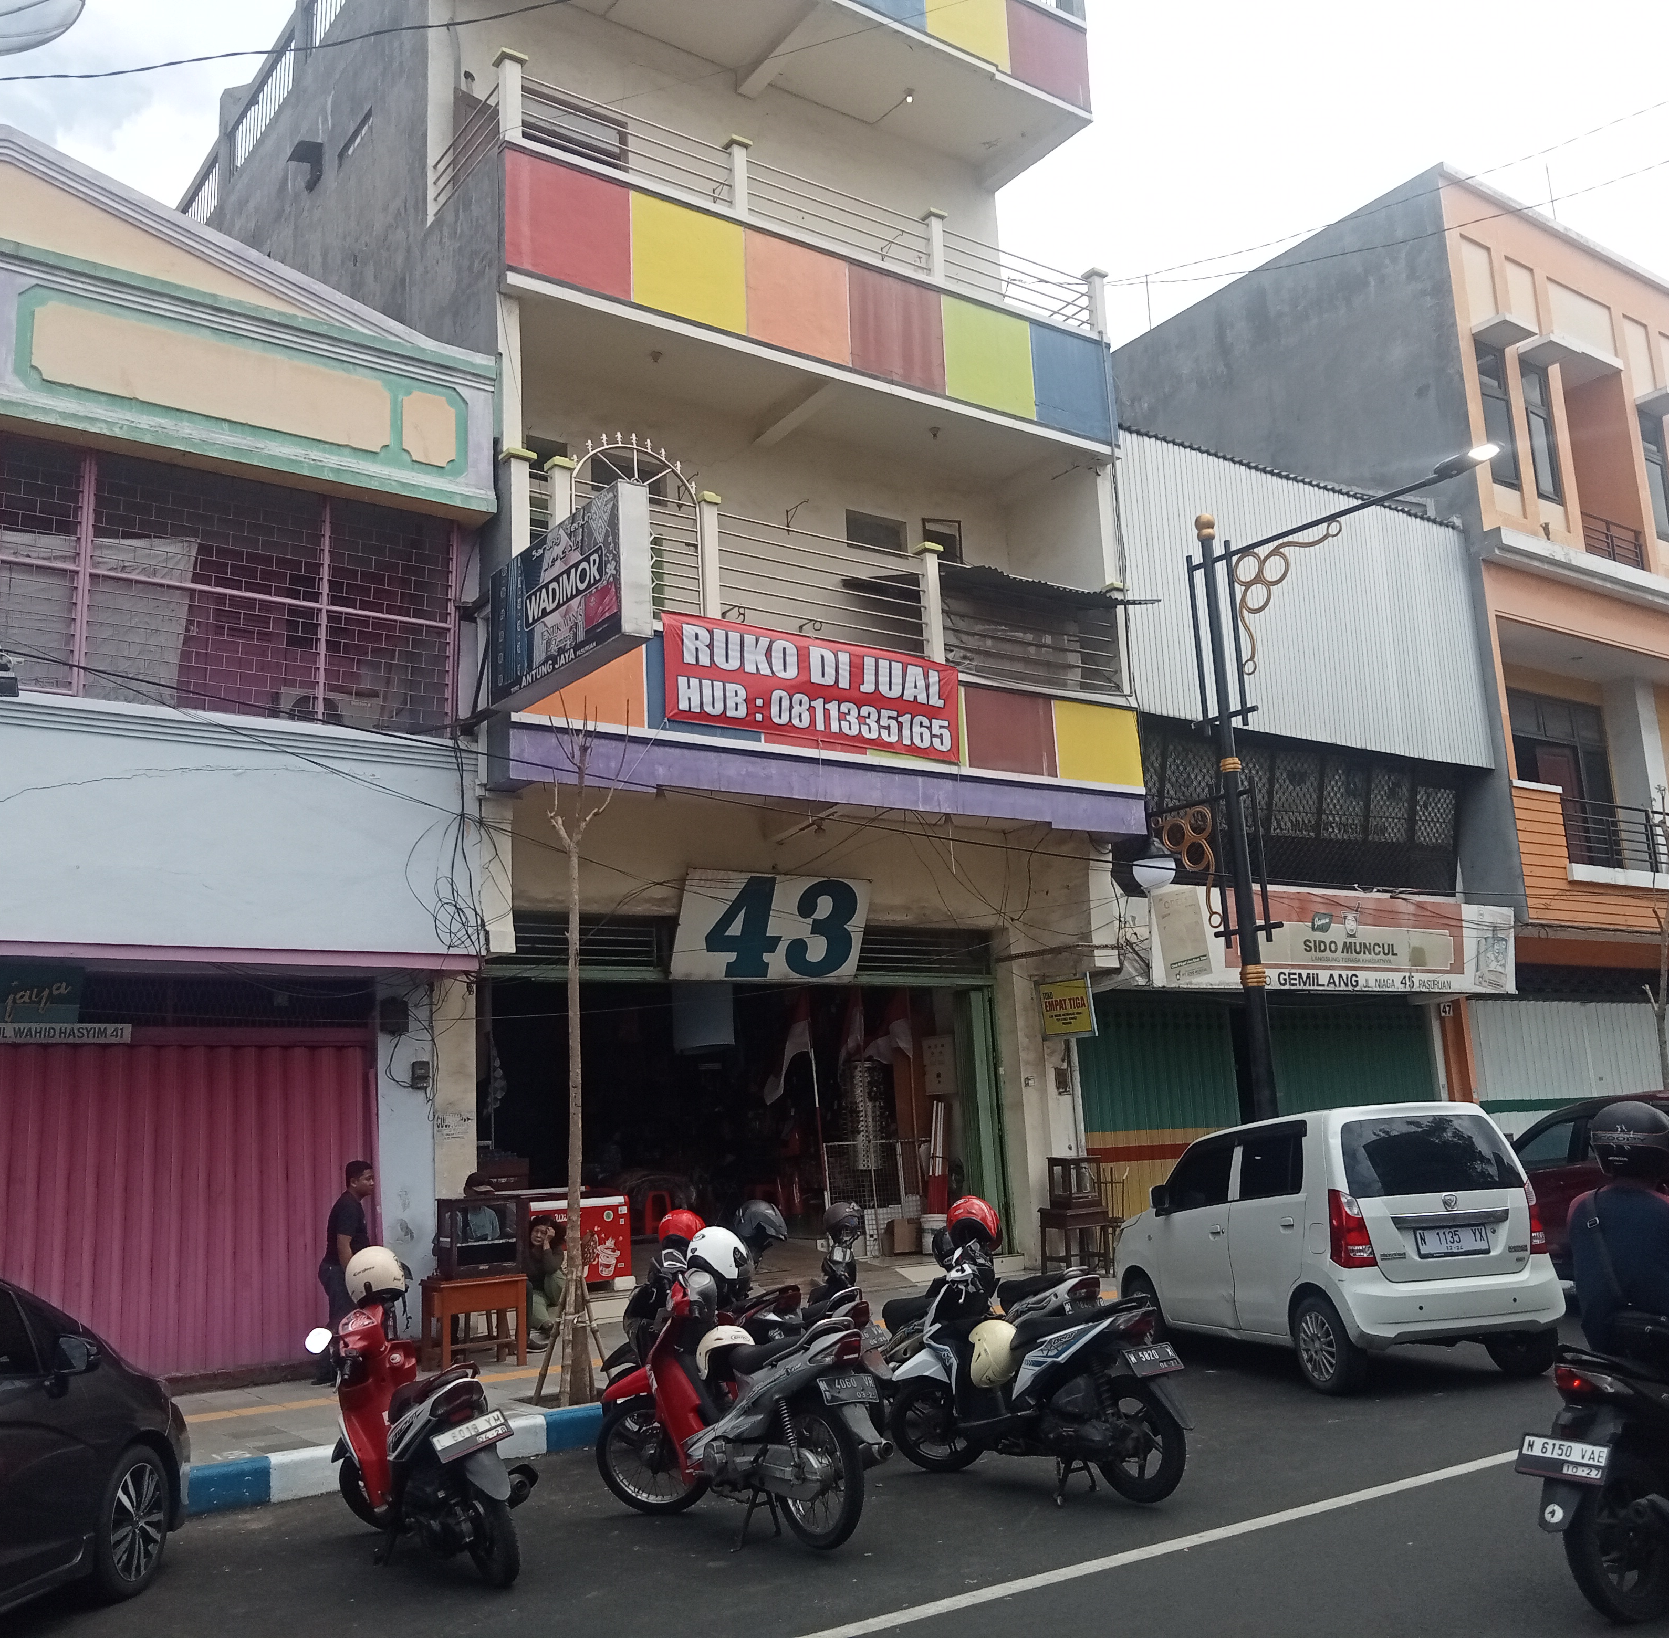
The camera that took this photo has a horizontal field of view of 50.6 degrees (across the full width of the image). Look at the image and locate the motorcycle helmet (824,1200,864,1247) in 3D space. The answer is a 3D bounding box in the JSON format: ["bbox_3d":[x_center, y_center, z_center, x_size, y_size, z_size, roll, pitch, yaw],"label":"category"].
[{"bbox_3d":[0.053,2.284,10.000,0.240,0.250,0.270,6,-3,-38],"label":"motorcycle helmet"}]

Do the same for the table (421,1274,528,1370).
[{"bbox_3d":[-2.690,3.777,13.193,0.670,0.629,0.371,5,-14,-36],"label":"table"}]

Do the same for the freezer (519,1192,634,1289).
[{"bbox_3d":[-2.544,3.995,16.639,1.080,0.890,0.620,6,-15,-40],"label":"freezer"}]

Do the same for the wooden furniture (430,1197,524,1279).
[{"bbox_3d":[-2.688,3.200,13.456,0.591,0.604,0.286,5,-14,-36],"label":"wooden furniture"}]

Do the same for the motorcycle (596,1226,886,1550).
[{"bbox_3d":[-0.393,2.334,7.258,0.700,1.150,1.900,5,-14,-34],"label":"motorcycle"}]

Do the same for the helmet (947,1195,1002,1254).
[{"bbox_3d":[0.677,1.973,8.600,0.250,0.260,0.290,2,2,-25],"label":"helmet"}]

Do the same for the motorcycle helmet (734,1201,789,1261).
[{"bbox_3d":[-0.365,2.063,8.900,0.310,0.260,0.250,11,-4,27],"label":"motorcycle helmet"}]

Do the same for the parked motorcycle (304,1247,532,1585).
[{"bbox_3d":[-1.717,2.455,7.270,0.700,1.180,1.850,6,-15,-40],"label":"parked motorcycle"}]

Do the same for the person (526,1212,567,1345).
[{"bbox_3d":[-2.327,3.743,14.300,0.500,1.050,0.650,0,-12,-14],"label":"person"}]

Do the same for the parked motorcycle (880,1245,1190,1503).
[{"bbox_3d":[0.879,2.452,7.952,0.680,1.100,1.850,6,-15,-40],"label":"parked motorcycle"}]

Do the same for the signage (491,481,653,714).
[{"bbox_3d":[-1.861,-1.494,12.271,0.212,1.034,2.023,5,-14,-34],"label":"signage"}]

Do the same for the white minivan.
[{"bbox_3d":[3.165,2.808,11.881,1.475,1.670,3.600,0,-12,-16],"label":"white minivan"}]

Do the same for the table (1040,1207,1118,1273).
[{"bbox_3d":[2.423,4.347,18.064,0.620,0.700,0.440,6,-14,-38],"label":"table"}]

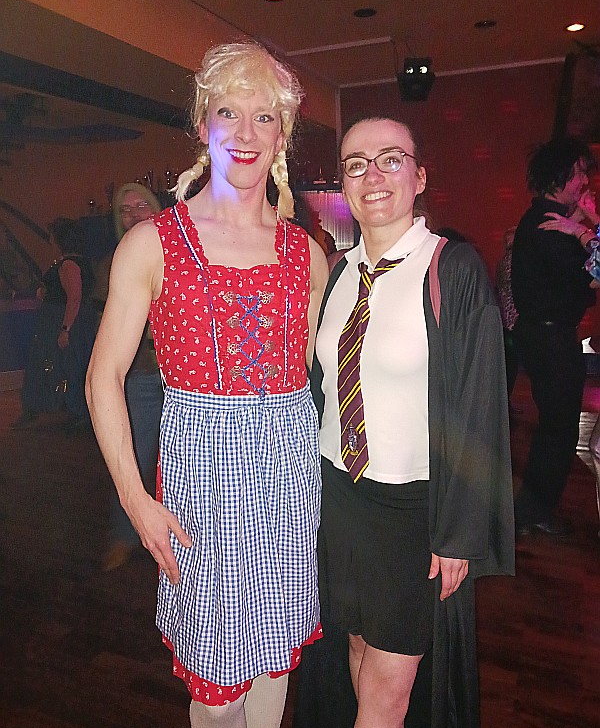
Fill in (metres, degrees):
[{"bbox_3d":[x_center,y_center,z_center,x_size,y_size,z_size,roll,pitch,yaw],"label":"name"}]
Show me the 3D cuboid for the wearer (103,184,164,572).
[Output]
[{"bbox_3d":[-0.675,0.085,2.715,0.520,1.680,0.380,-1,10,-1],"label":"wearer"}]

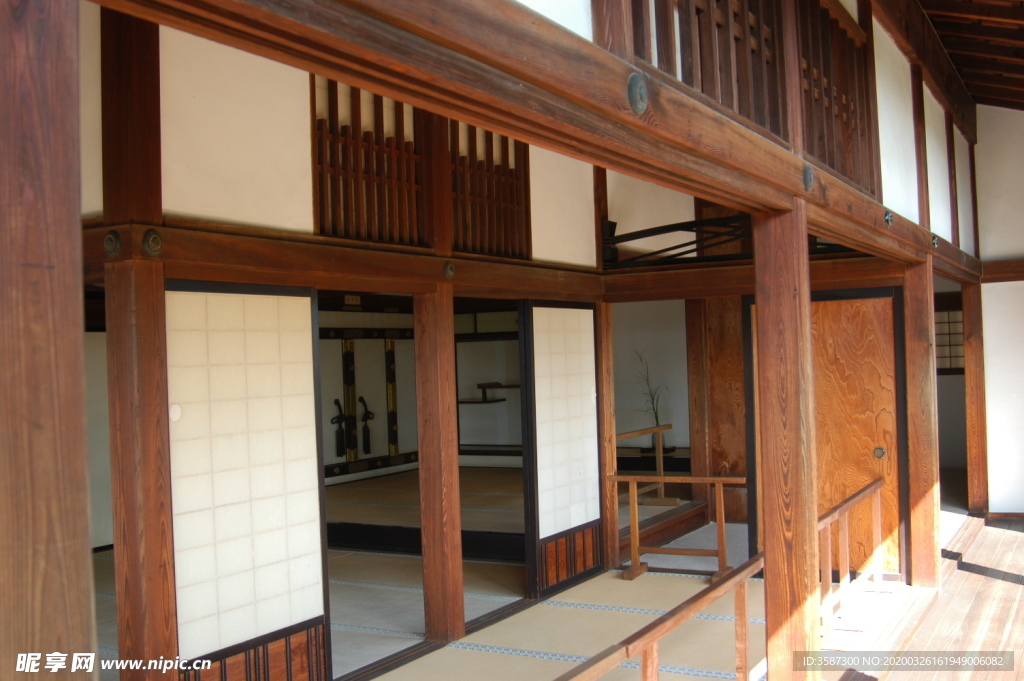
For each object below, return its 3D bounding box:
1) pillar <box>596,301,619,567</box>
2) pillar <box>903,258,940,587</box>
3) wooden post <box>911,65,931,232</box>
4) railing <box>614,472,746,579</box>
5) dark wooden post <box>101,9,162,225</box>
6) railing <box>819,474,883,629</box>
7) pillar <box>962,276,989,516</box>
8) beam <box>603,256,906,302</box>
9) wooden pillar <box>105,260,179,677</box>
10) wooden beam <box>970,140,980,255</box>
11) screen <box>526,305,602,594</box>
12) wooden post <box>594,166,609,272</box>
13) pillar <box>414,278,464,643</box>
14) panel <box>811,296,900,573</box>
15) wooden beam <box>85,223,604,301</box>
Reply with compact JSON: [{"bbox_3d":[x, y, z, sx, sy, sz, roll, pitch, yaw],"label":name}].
[{"bbox_3d":[0.589,0.649,7.049,0.150,1.808,0.158,-2,-1,30],"label":"pillar"},{"bbox_3d":[2.467,0.485,6.162,0.143,1.992,0.143,-2,-1,30],"label":"pillar"},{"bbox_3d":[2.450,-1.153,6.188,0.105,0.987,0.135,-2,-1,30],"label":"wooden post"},{"bbox_3d":[1.033,1.214,6.635,0.960,0.642,0.375,-2,-1,30],"label":"railing"},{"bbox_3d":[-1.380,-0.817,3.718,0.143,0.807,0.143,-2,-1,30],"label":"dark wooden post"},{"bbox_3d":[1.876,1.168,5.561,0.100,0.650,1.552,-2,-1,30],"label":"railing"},{"bbox_3d":[3.967,0.486,8.750,0.150,1.958,0.150,-2,-1,30],"label":"pillar"},{"bbox_3d":[1.474,-0.377,6.564,1.926,0.186,0.127,-2,-1,30],"label":"beam"},{"bbox_3d":[-1.345,0.649,3.723,0.150,1.860,0.142,-2,-1,30],"label":"wooden pillar"},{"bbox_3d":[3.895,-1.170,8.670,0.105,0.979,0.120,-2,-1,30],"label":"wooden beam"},{"bbox_3d":[0.347,0.647,6.596,0.040,1.796,0.907,-2,-1,30],"label":"screen"},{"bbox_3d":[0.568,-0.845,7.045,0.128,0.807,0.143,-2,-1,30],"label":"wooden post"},{"bbox_3d":[-0.390,0.636,5.397,0.165,1.860,0.142,-2,-1,30],"label":"pillar"},{"bbox_3d":[1.991,0.587,6.442,0.863,1.683,0.037,-2,-1,30],"label":"panel"},{"bbox_3d":[-0.421,-0.331,5.359,0.150,0.195,3.960,-2,-1,30],"label":"wooden beam"}]

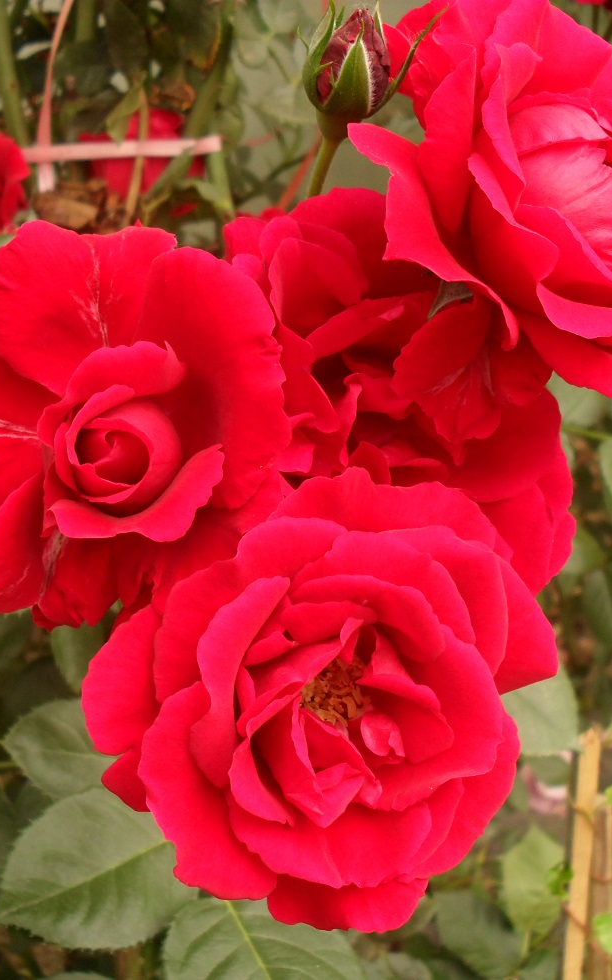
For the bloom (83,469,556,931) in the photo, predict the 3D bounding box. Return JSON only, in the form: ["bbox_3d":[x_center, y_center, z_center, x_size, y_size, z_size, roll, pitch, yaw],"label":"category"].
[{"bbox_3d":[0.003,0.049,0.305,0.106,0.104,0.060,-1,-14,-3],"label":"bloom"}]

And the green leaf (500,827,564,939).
[{"bbox_3d":[0.113,0.196,0.660,0.034,0.055,0.010,1,0,0],"label":"green leaf"}]

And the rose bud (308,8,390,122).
[{"bbox_3d":[0.011,-0.111,0.345,0.021,0.029,0.021,8,9,0],"label":"rose bud"}]

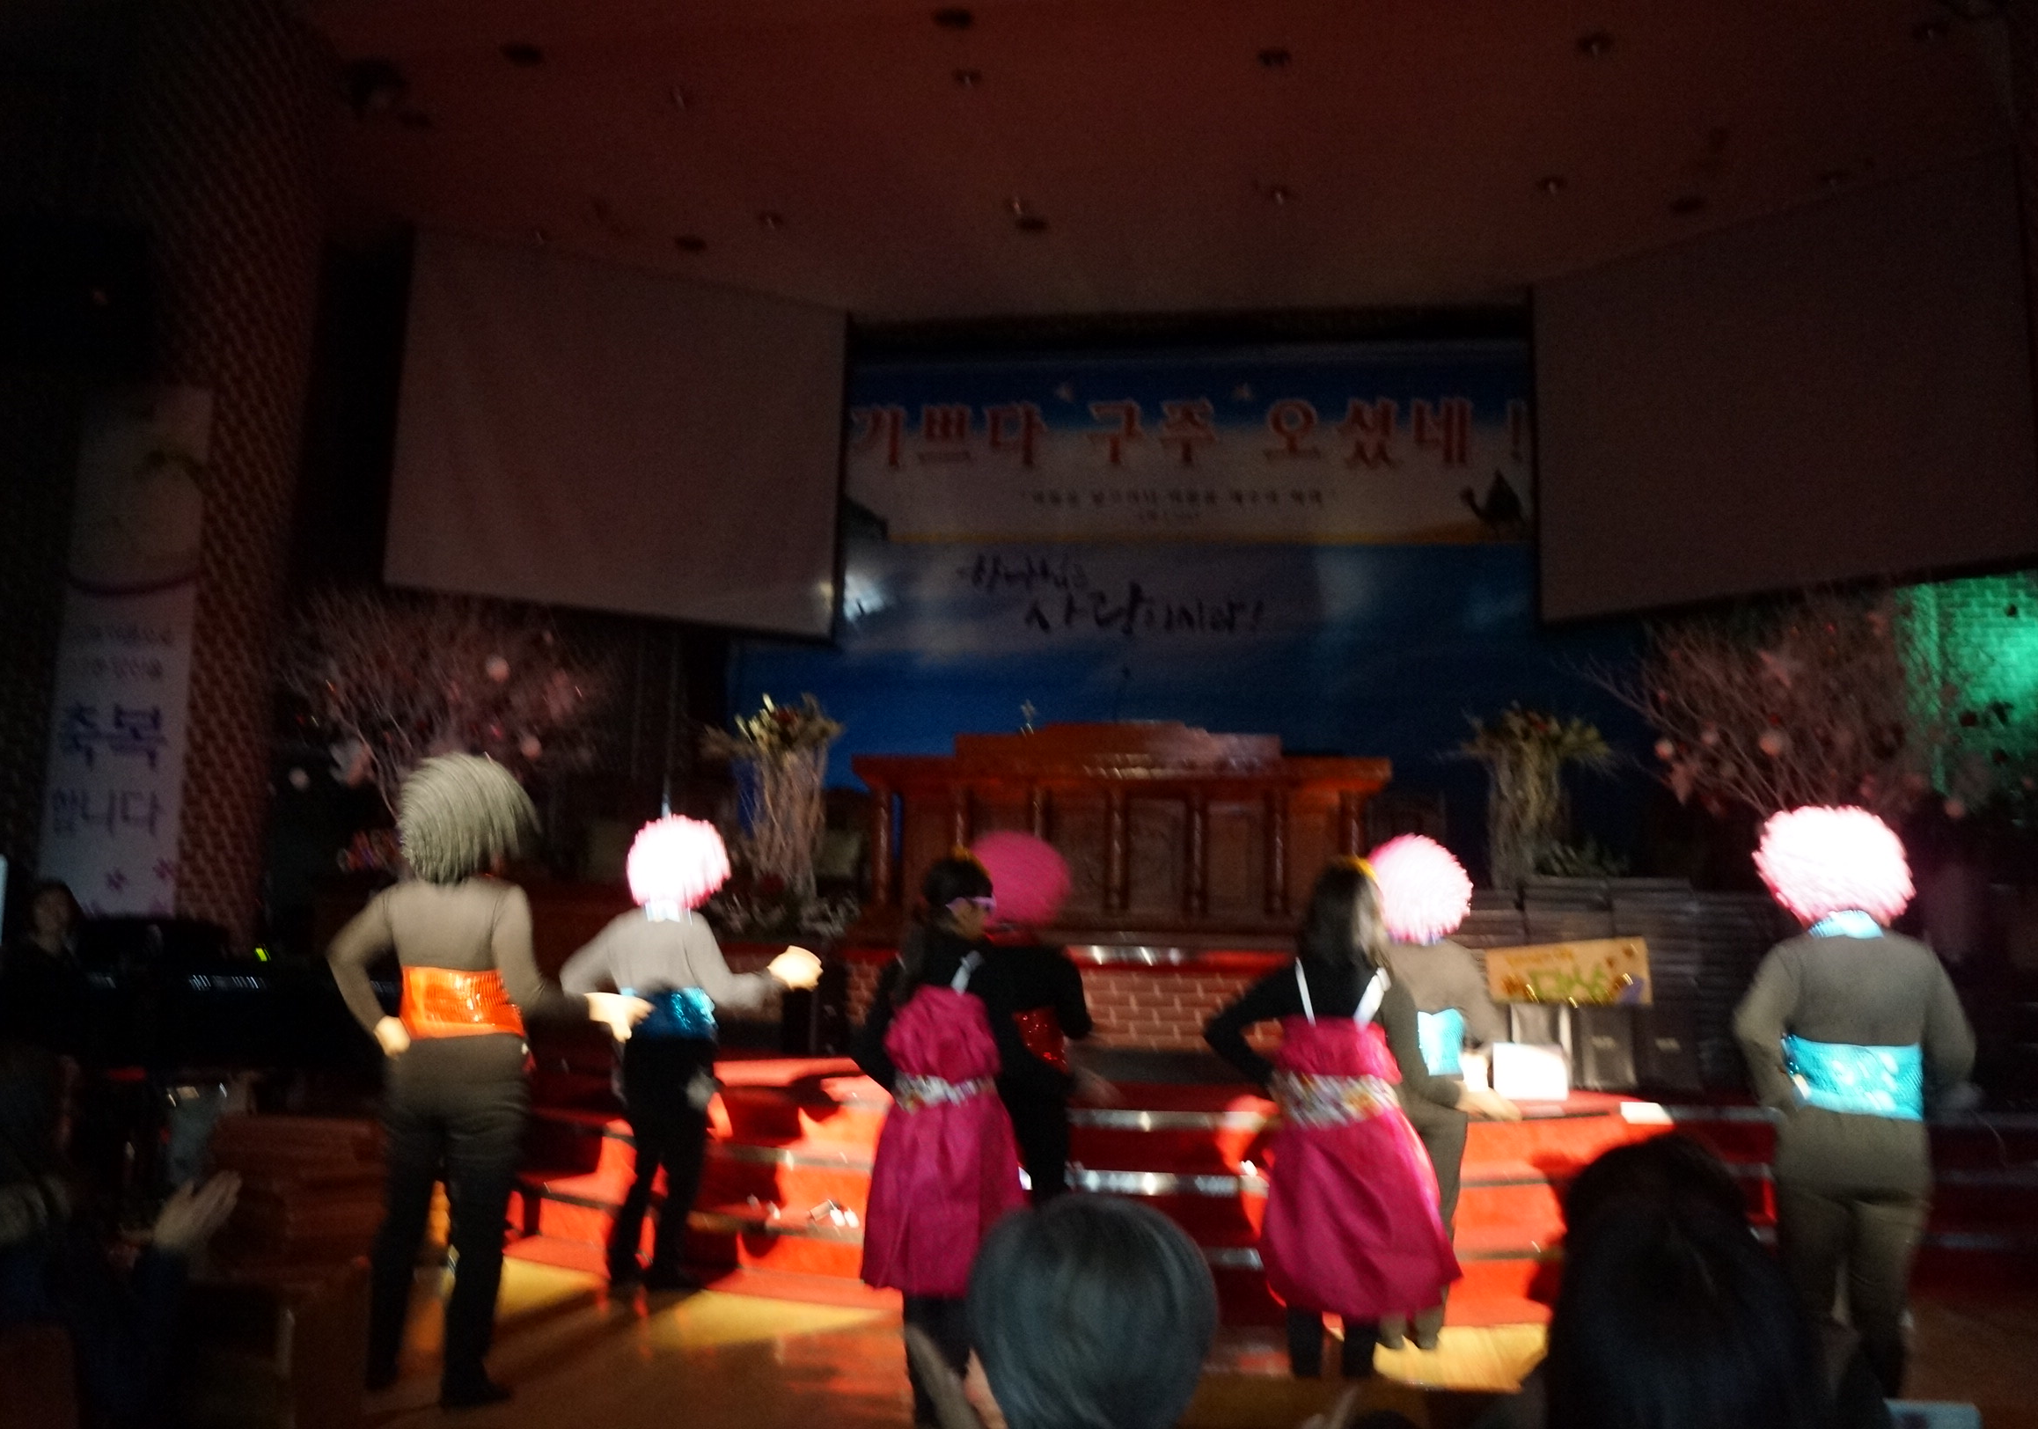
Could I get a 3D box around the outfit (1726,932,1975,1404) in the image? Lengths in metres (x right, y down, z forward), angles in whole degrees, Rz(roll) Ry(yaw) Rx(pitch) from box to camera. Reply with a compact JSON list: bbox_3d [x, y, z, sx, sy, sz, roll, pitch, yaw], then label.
[{"bbox_3d":[2.362,1.298,4.614,0.640,1.332,0.380,-1,-7,18],"label":"outfit"}]

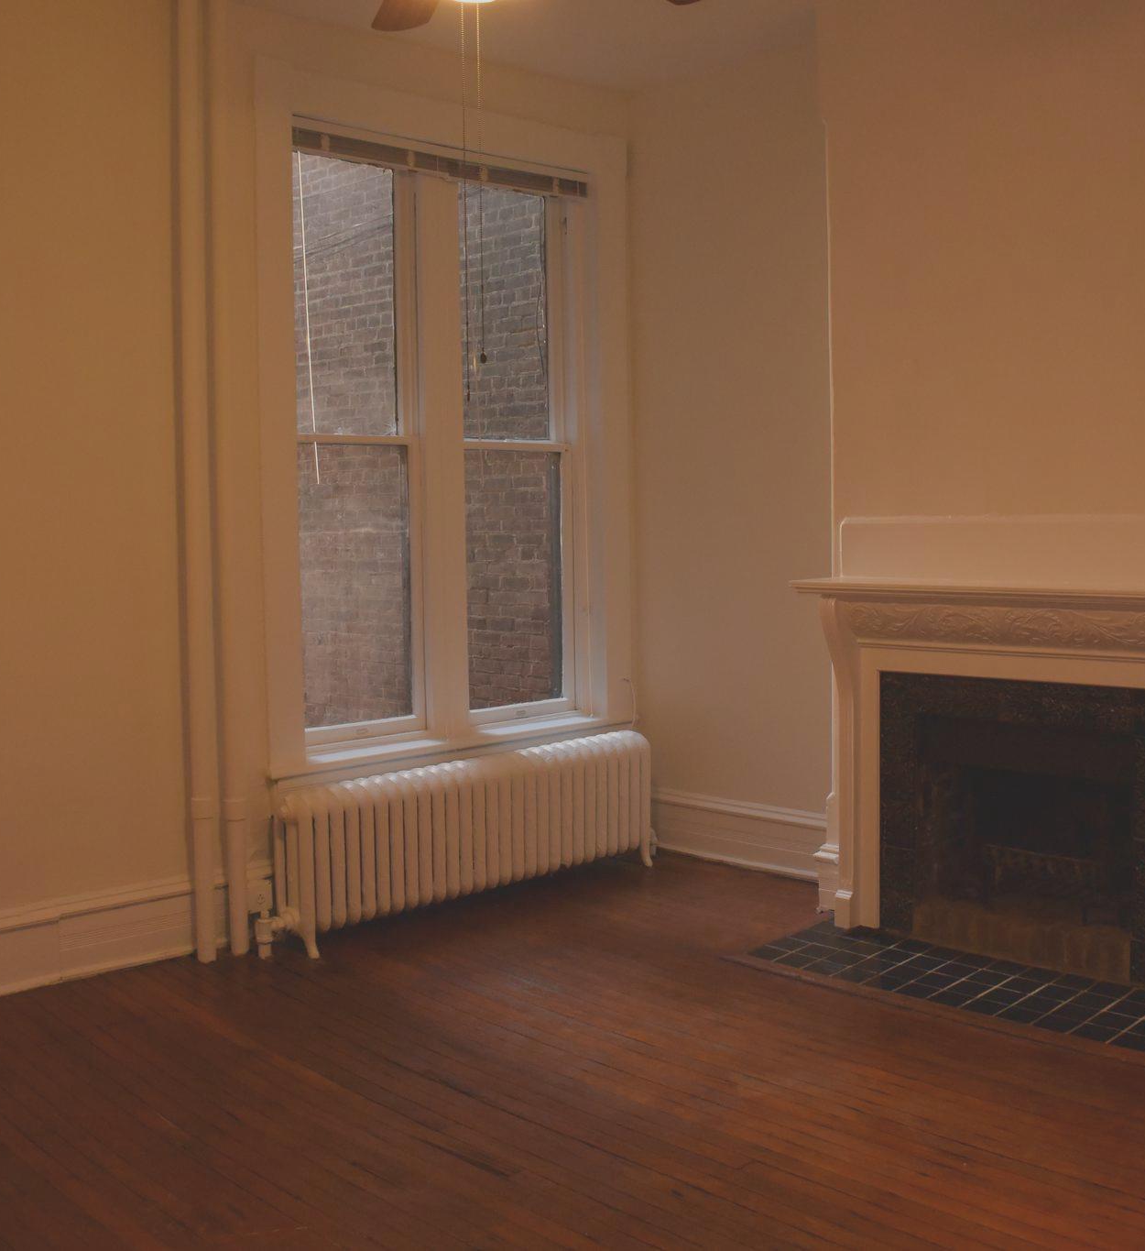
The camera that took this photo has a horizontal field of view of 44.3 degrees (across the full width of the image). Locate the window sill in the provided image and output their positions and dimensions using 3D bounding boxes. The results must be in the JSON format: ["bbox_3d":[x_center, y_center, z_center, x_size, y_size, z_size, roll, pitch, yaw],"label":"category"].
[{"bbox_3d":[-0.422,0.465,5.562,1.760,0.110,0.160,-5,6,-43],"label":"window sill"}]

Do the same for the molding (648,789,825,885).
[{"bbox_3d":[0.685,0.875,5.986,0.920,0.265,0.040,3,6,44],"label":"molding"}]

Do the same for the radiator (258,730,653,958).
[{"bbox_3d":[-0.360,0.792,5.367,1.790,0.545,0.240,-5,6,-43],"label":"radiator"}]

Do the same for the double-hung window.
[{"bbox_3d":[-0.471,-0.666,5.480,1.430,2.220,0.130,-5,6,-43],"label":"double-hung window"}]

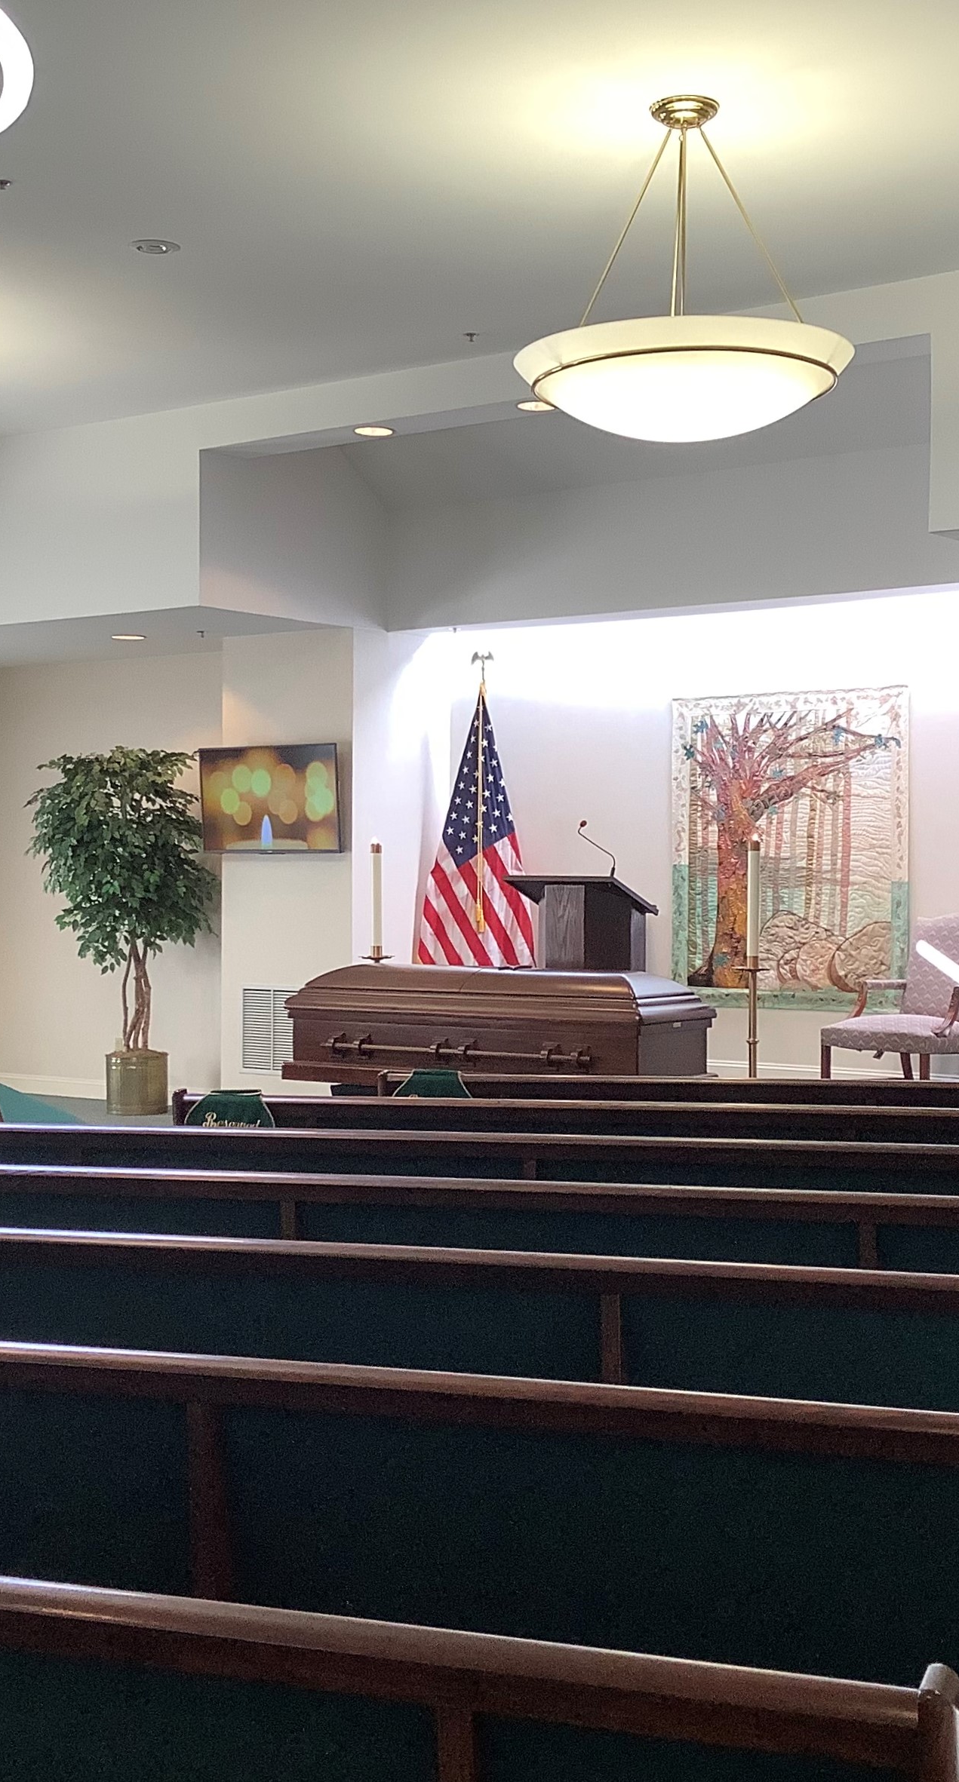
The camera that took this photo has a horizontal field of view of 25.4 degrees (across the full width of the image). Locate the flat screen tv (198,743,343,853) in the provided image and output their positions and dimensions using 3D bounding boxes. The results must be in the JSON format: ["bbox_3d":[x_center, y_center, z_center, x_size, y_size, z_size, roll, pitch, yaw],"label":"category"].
[{"bbox_3d":[-1.384,-0.605,14.019,1.235,0.710,0.070,1,6,37],"label":"flat screen tv"}]

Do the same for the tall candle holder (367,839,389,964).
[{"bbox_3d":[-0.550,0.598,11.560,0.260,1.760,0.260,0,0,35],"label":"tall candle holder"}]

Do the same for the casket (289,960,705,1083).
[{"bbox_3d":[0.070,0.675,10.504,2.130,0.570,0.700,1,1,37],"label":"casket"}]

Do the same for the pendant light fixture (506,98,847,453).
[{"bbox_3d":[0.728,-2.201,7.570,1.210,1.166,1.210,0,0,0],"label":"pendant light fixture"}]

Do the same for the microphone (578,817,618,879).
[{"bbox_3d":[0.637,-0.236,11.500,0.230,0.320,0.100,1,1,37],"label":"microphone"}]

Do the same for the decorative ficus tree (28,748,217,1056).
[{"bbox_3d":[-2.358,0.073,14.040,1.180,2.021,1.120,0,0,0],"label":"decorative ficus tree"}]

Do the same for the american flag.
[{"bbox_3d":[0.010,-0.184,13.050,0.750,2.030,0.380,0,0,35],"label":"american flag"}]

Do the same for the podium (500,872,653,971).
[{"bbox_3d":[0.572,0.533,11.998,0.700,1.240,0.500,0,0,35],"label":"podium"}]

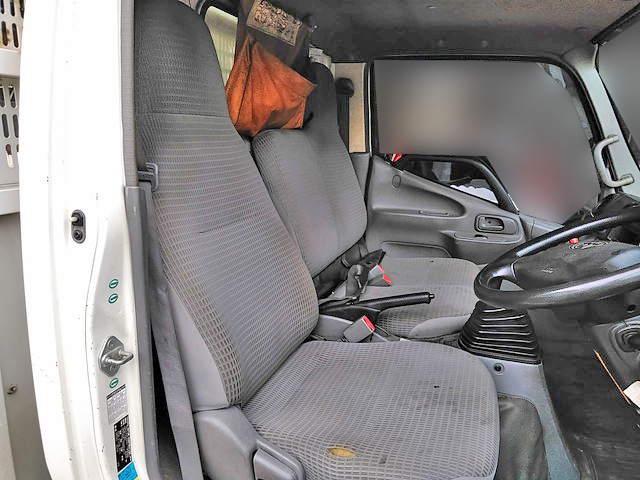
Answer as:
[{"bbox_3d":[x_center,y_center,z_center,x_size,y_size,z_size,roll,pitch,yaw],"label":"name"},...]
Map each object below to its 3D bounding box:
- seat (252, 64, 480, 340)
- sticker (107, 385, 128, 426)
[{"bbox_3d":[0.216,-0.170,1.803,0.760,0.960,0.780,3,12,19],"label":"seat"},{"bbox_3d":[-0.336,0.274,0.829,0.004,0.052,0.043,3,12,19],"label":"sticker"}]

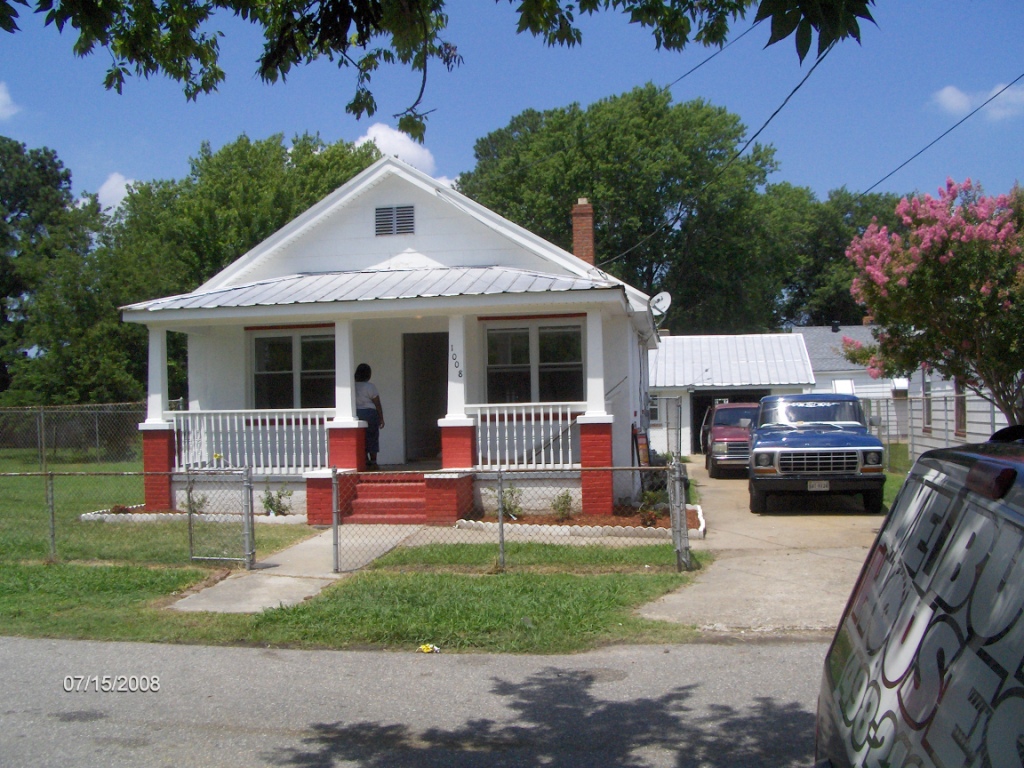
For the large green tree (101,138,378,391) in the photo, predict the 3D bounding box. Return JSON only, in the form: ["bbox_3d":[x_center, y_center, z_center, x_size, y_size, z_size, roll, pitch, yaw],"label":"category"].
[{"bbox_3d":[-9.200,-3.160,36.000,10.200,11.500,9.500,-1,-1,10],"label":"large green tree"}]

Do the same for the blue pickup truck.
[{"bbox_3d":[5.150,1.141,18.300,2.020,1.800,5.250,-1,-1,10],"label":"blue pickup truck"}]

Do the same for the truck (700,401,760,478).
[{"bbox_3d":[5.690,1.325,25.200,1.820,1.700,4.800,-1,-1,11],"label":"truck"}]

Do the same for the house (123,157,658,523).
[{"bbox_3d":[-1.120,-0.722,19.300,7.600,5.400,12.000,-1,-1,10],"label":"house"}]

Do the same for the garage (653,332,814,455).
[{"bbox_3d":[7.330,0.347,37.300,6.300,4.100,6.600,-1,-1,10],"label":"garage"}]

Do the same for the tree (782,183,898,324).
[{"bbox_3d":[17.000,-3.977,53.000,9.000,13.000,9.000,-1,-1,10],"label":"tree"}]

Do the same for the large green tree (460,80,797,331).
[{"bbox_3d":[5.200,-5.488,46.000,15.000,16.200,14.000,-1,-1,10],"label":"large green tree"}]

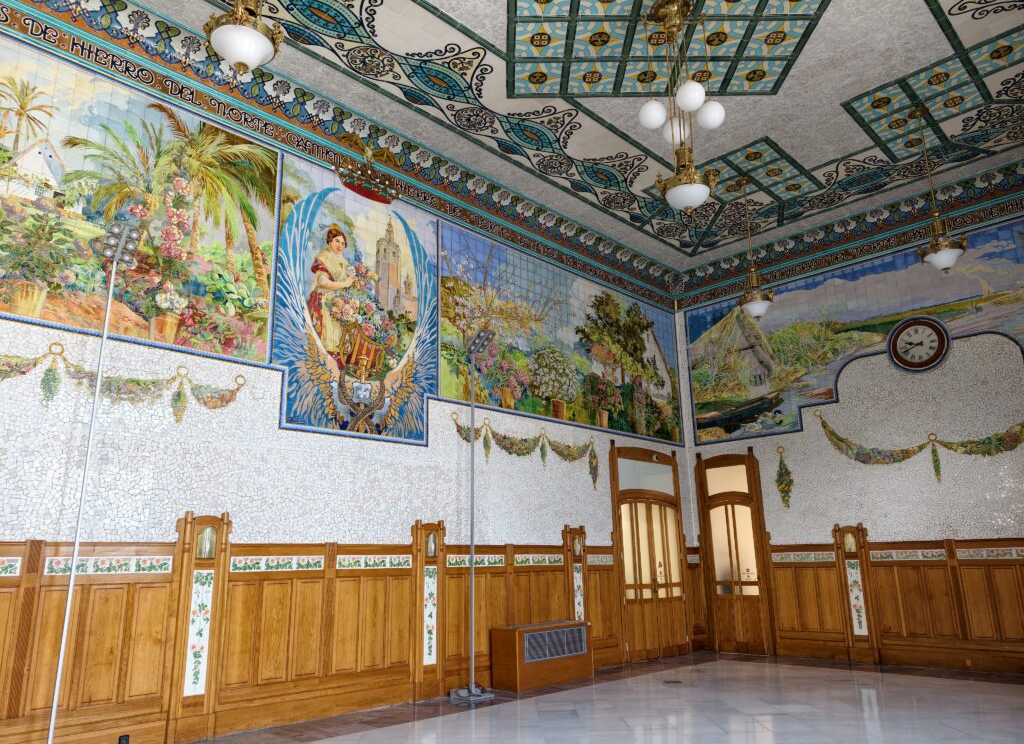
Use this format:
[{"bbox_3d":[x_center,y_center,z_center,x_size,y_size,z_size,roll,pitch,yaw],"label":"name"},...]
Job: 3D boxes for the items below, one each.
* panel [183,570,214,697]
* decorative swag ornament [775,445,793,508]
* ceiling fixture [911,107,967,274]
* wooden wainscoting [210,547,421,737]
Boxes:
[{"bbox_3d":[-2.809,2.340,6.389,0.040,1.068,0.186,-15,-21,42],"label":"panel"},{"bbox_3d":[4.479,1.728,11.684,0.060,1.021,0.289,14,-21,-43],"label":"decorative swag ornament"},{"bbox_3d":[4.869,-2.110,8.228,0.500,2.073,0.500,-15,-21,42],"label":"ceiling fixture"},{"bbox_3d":[-1.923,2.666,7.375,2.235,1.709,0.090,14,-21,-43],"label":"wooden wainscoting"}]

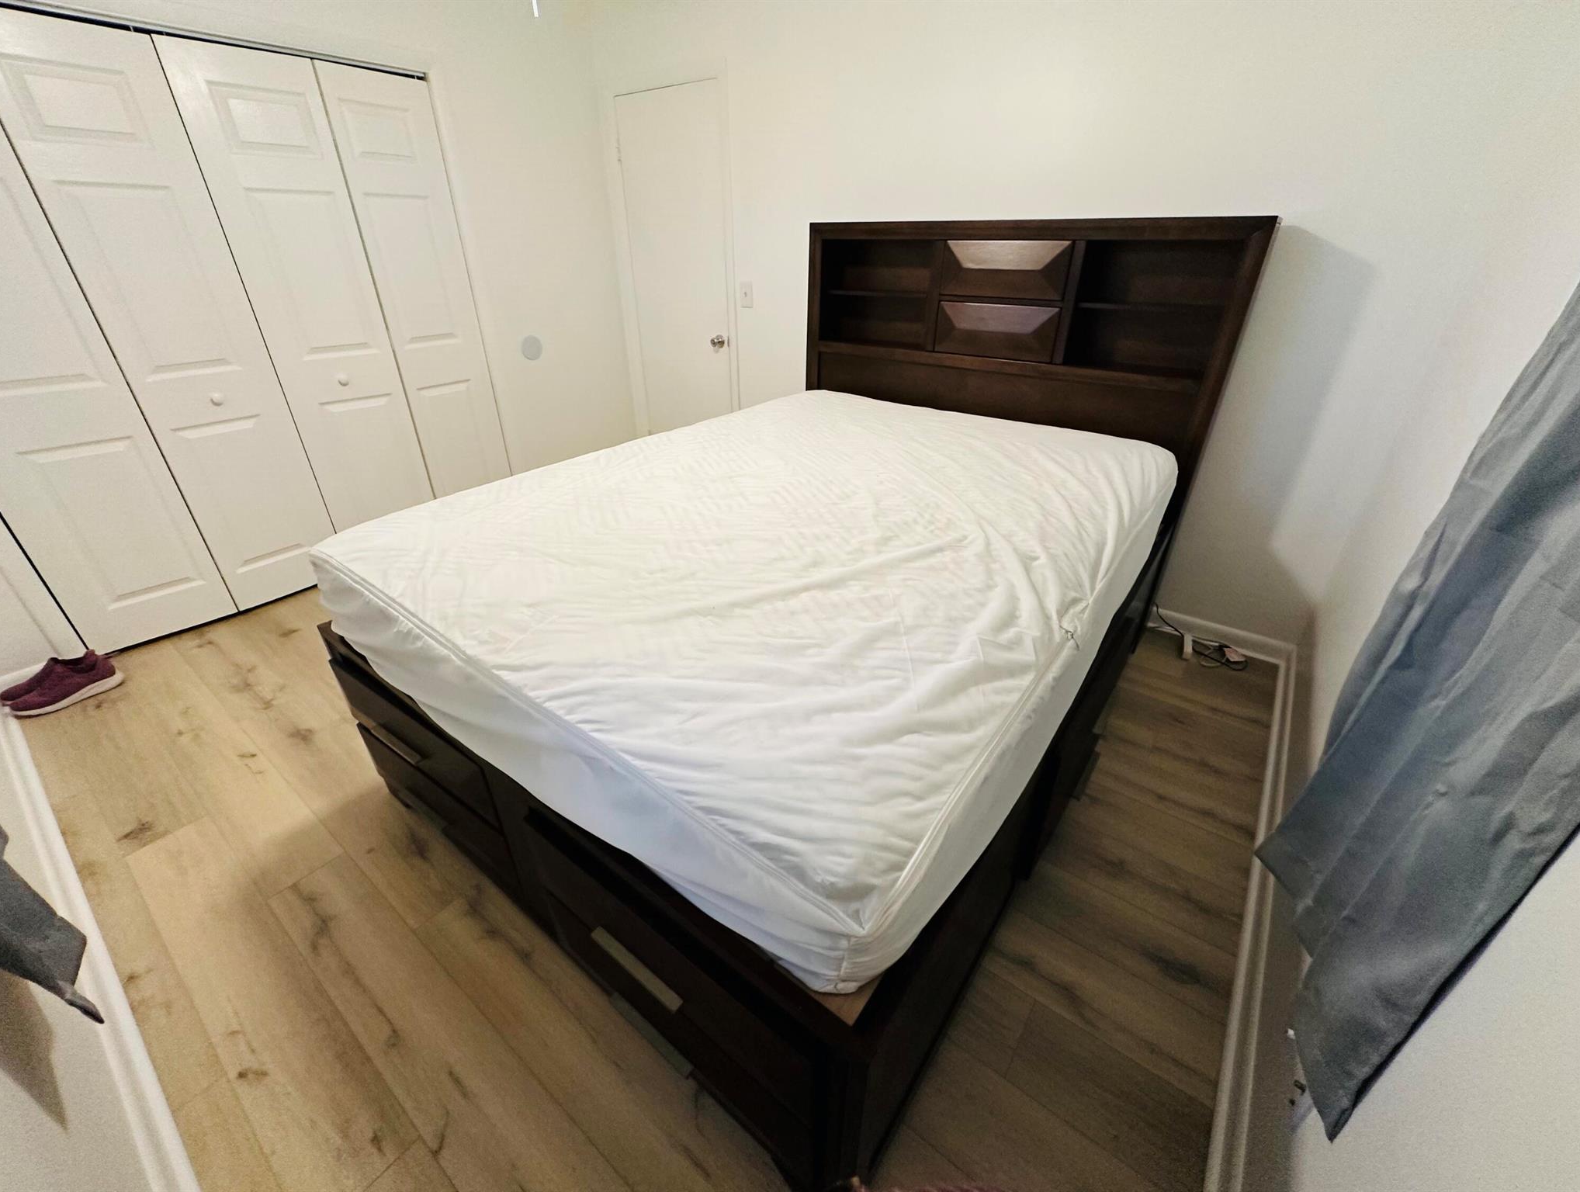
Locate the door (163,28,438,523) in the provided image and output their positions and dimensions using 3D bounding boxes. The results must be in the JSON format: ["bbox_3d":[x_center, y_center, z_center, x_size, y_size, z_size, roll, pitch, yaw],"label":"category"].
[{"bbox_3d":[-1.959,-1.064,2.752,0.040,1.988,0.453,25,38,37],"label":"door"}]

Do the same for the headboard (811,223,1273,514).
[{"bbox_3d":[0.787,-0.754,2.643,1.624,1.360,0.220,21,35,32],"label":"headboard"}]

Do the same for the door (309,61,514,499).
[{"bbox_3d":[-1.684,-1.237,3.062,0.040,1.988,0.453,17,33,27],"label":"door"}]

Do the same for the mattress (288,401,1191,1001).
[{"bbox_3d":[0.106,-0.188,1.844,1.529,0.265,2.053,21,35,32],"label":"mattress"}]

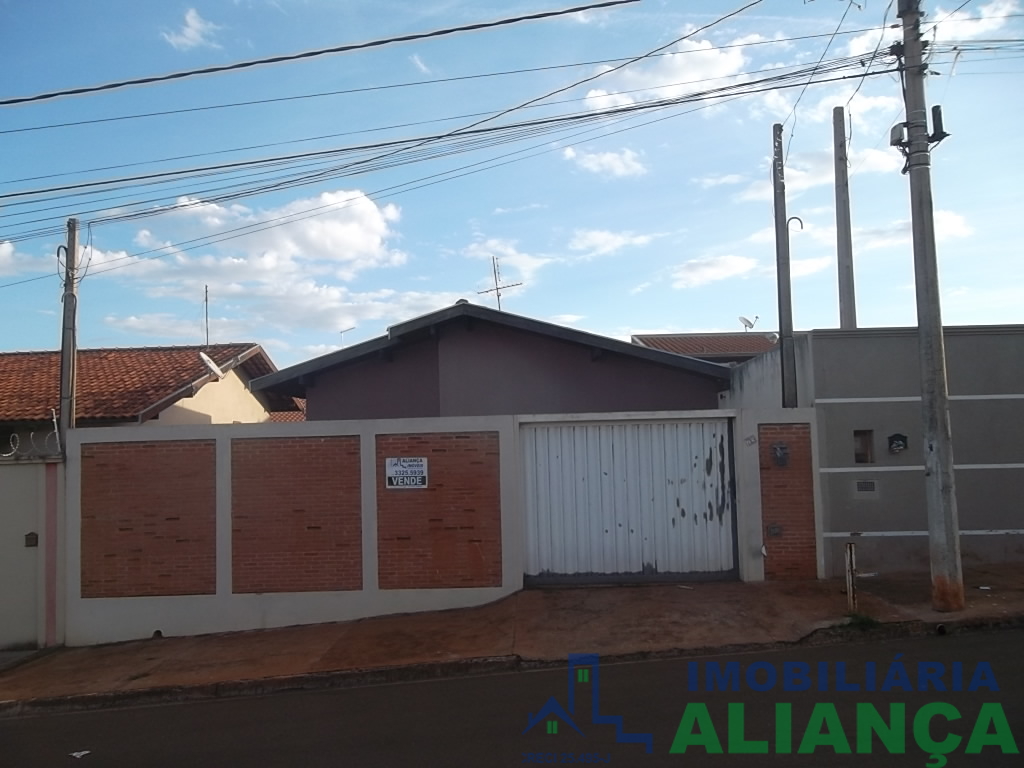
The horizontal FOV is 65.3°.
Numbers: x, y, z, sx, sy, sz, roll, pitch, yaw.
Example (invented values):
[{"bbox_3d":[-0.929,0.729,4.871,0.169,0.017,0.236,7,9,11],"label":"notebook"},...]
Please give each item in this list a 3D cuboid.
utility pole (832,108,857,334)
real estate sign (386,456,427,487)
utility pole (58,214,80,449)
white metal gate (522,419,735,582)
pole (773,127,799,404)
[{"bbox_3d":[4.879,-0.715,11.578,0.280,6.751,0.240,-1,-4,1],"label":"utility pole"},{"bbox_3d":[-1.474,1.255,11.235,0.581,0.430,0.020,-2,-4,1],"label":"real estate sign"},{"bbox_3d":[-6.545,0.617,11.752,0.240,6.200,0.230,-1,-4,1],"label":"utility pole"},{"bbox_3d":[1.647,1.649,11.269,2.993,2.259,0.080,-2,-4,1],"label":"white metal gate"},{"bbox_3d":[3.959,-0.548,11.487,0.240,6.520,0.230,-2,-4,1],"label":"pole"}]

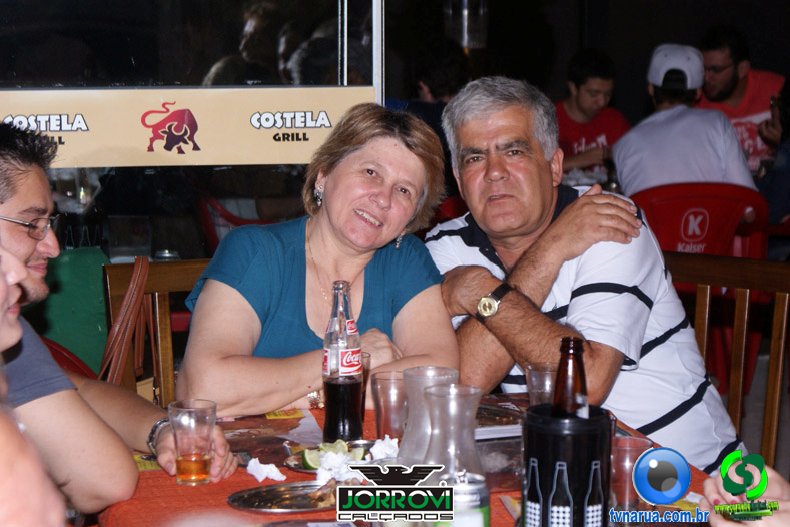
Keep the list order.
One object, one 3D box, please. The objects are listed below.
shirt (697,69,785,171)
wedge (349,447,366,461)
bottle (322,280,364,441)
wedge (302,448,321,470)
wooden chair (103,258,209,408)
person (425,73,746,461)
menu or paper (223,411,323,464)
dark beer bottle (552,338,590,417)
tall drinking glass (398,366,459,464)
[{"bbox_3d":[1.047,-0.384,7.165,0.420,0.460,0.280,2,8,14],"label":"shirt"},{"bbox_3d":[-0.056,0.270,3.287,0.040,0.027,0.030,0,8,0],"label":"wedge"},{"bbox_3d":[-0.078,0.146,3.430,0.059,0.238,0.059,-2,8,-8],"label":"bottle"},{"bbox_3d":[-0.116,0.275,3.252,0.040,0.032,0.032,0,8,0],"label":"wedge"},{"bbox_3d":[-0.261,0.469,3.960,0.440,0.900,0.460,-3,8,-17],"label":"wooden chair"},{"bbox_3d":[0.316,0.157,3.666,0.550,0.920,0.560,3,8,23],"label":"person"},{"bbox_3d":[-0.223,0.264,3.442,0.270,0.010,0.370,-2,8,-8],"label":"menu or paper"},{"bbox_3d":[0.206,0.226,2.696,0.073,0.285,0.073,0,8,0],"label":"dark beer bottle"},{"bbox_3d":[0.051,0.220,3.341,0.098,0.130,0.098,0,8,0],"label":"tall drinking glass"}]

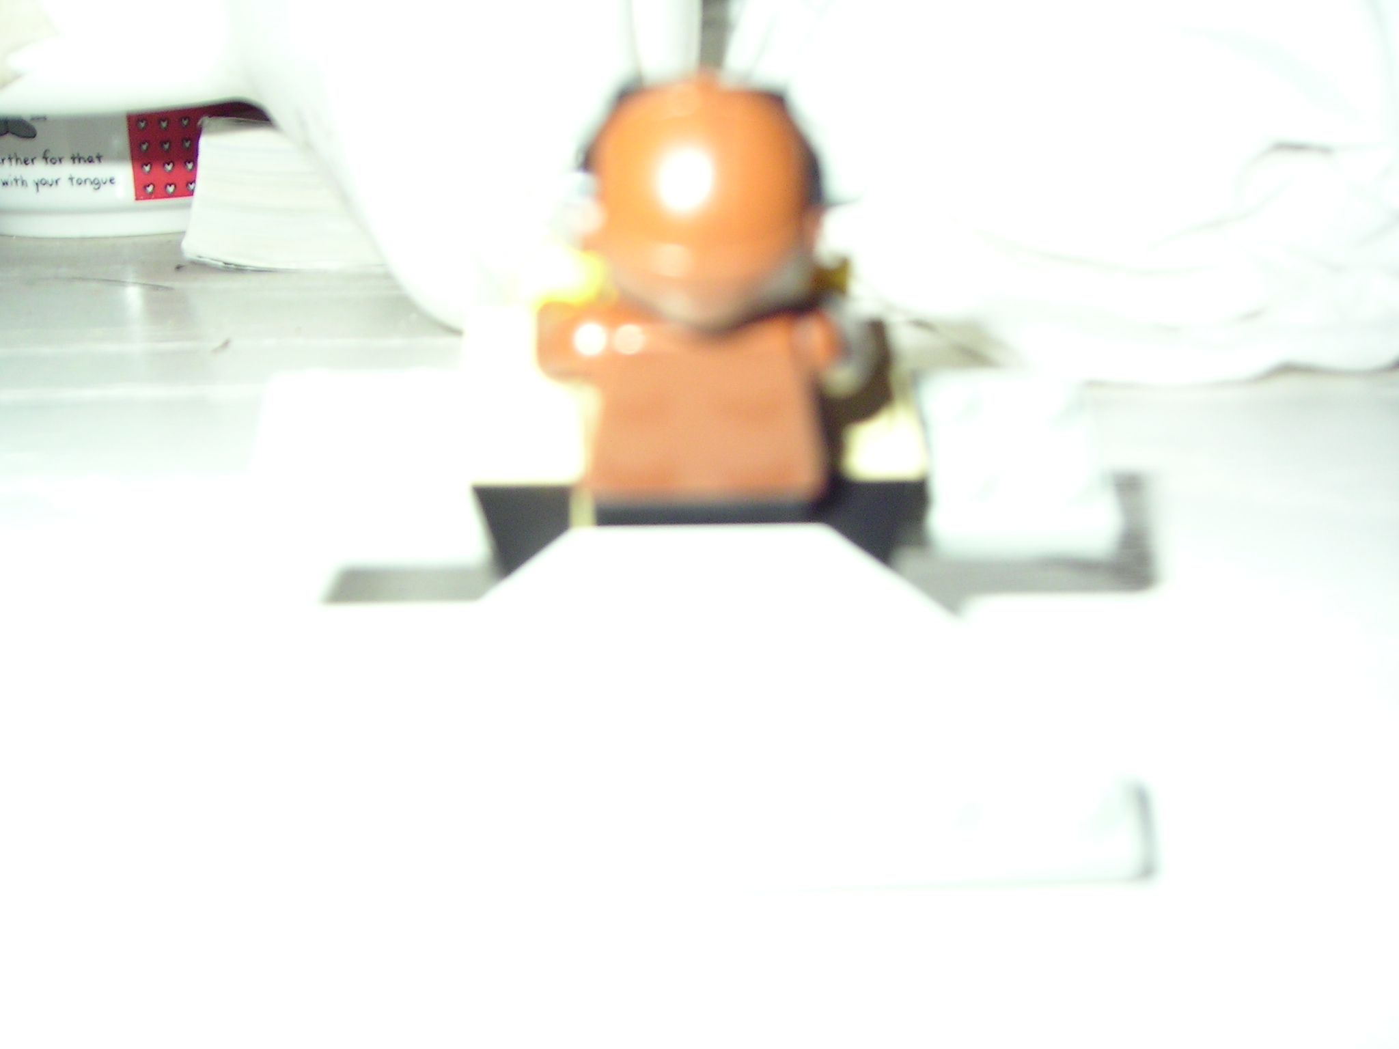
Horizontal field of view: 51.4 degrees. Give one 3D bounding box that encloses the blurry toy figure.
[{"bbox_3d":[0.000,-0.013,0.096,0.021,0.034,0.021,0,35,0],"label":"blurry toy figure"}]

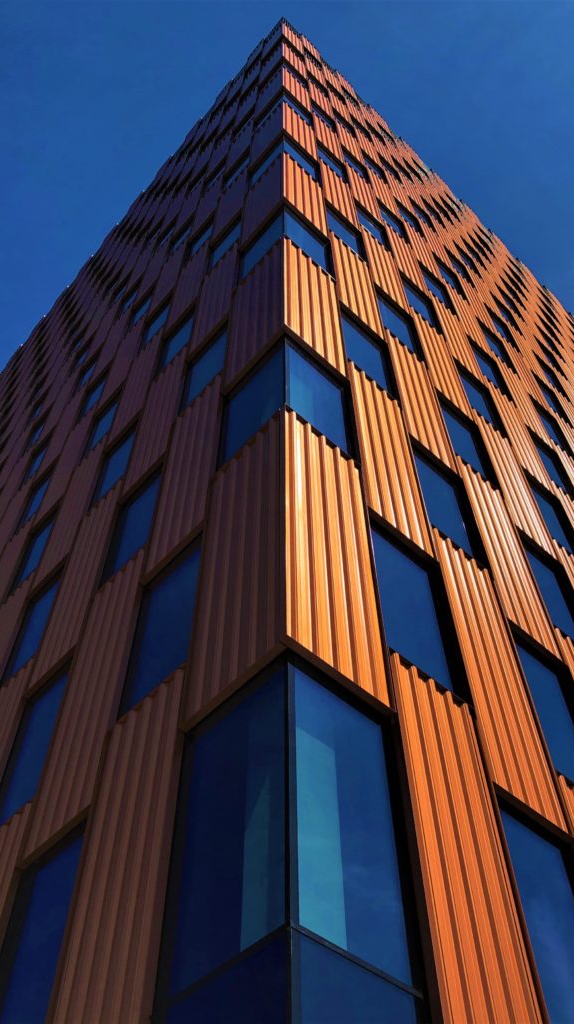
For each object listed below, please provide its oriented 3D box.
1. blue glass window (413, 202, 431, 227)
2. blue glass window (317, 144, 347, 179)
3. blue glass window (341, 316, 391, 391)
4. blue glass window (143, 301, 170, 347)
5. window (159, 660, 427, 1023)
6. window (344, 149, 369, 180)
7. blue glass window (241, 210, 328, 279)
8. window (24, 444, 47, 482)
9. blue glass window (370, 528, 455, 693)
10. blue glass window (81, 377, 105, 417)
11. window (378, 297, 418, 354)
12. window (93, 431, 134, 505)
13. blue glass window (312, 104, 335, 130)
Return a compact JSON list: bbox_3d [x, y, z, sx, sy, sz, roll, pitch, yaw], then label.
[{"bbox_3d":[5.709,-12.547,35.448,1.199,2.218,0.122,36,-62,-23],"label":"blue glass window"},{"bbox_3d":[1.423,-11.389,27.157,1.199,2.218,0.122,36,-62,-23],"label":"blue glass window"},{"bbox_3d":[1.417,-2.793,15.044,1.280,2.620,0.120,35,-61,-23],"label":"blue glass window"},{"bbox_3d":[-3.494,-5.021,22.501,0.122,2.218,1.199,36,-62,-23],"label":"blue glass window"},{"bbox_3d":[0.040,2.581,6.458,1.912,3.102,0.956,-3,-53,2],"label":"window"},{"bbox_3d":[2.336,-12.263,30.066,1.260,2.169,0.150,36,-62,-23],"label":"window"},{"bbox_3d":[-0.099,-5.619,18.034,2.186,2.473,1.202,-2,-54,1],"label":"blue glass window"},{"bbox_3d":[-7.157,-1.393,23.736,0.200,2.350,1.220,37,-62,-24],"label":"window"},{"bbox_3d":[1.418,1.155,9.722,1.199,2.218,0.122,36,-62,-23],"label":"blue glass window"},{"bbox_3d":[-5.511,-3.216,23.784,0.122,2.218,1.199,36,-62,-23],"label":"blue glass window"},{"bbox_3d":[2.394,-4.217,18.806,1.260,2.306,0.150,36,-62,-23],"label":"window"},{"bbox_3d":[-3.388,-0.854,16.885,0.150,2.410,1.371,36,-62,-23],"label":"window"},{"bbox_3d":[1.345,-14.902,31.351,1.220,2.350,0.200,35,-61,-23],"label":"blue glass window"}]

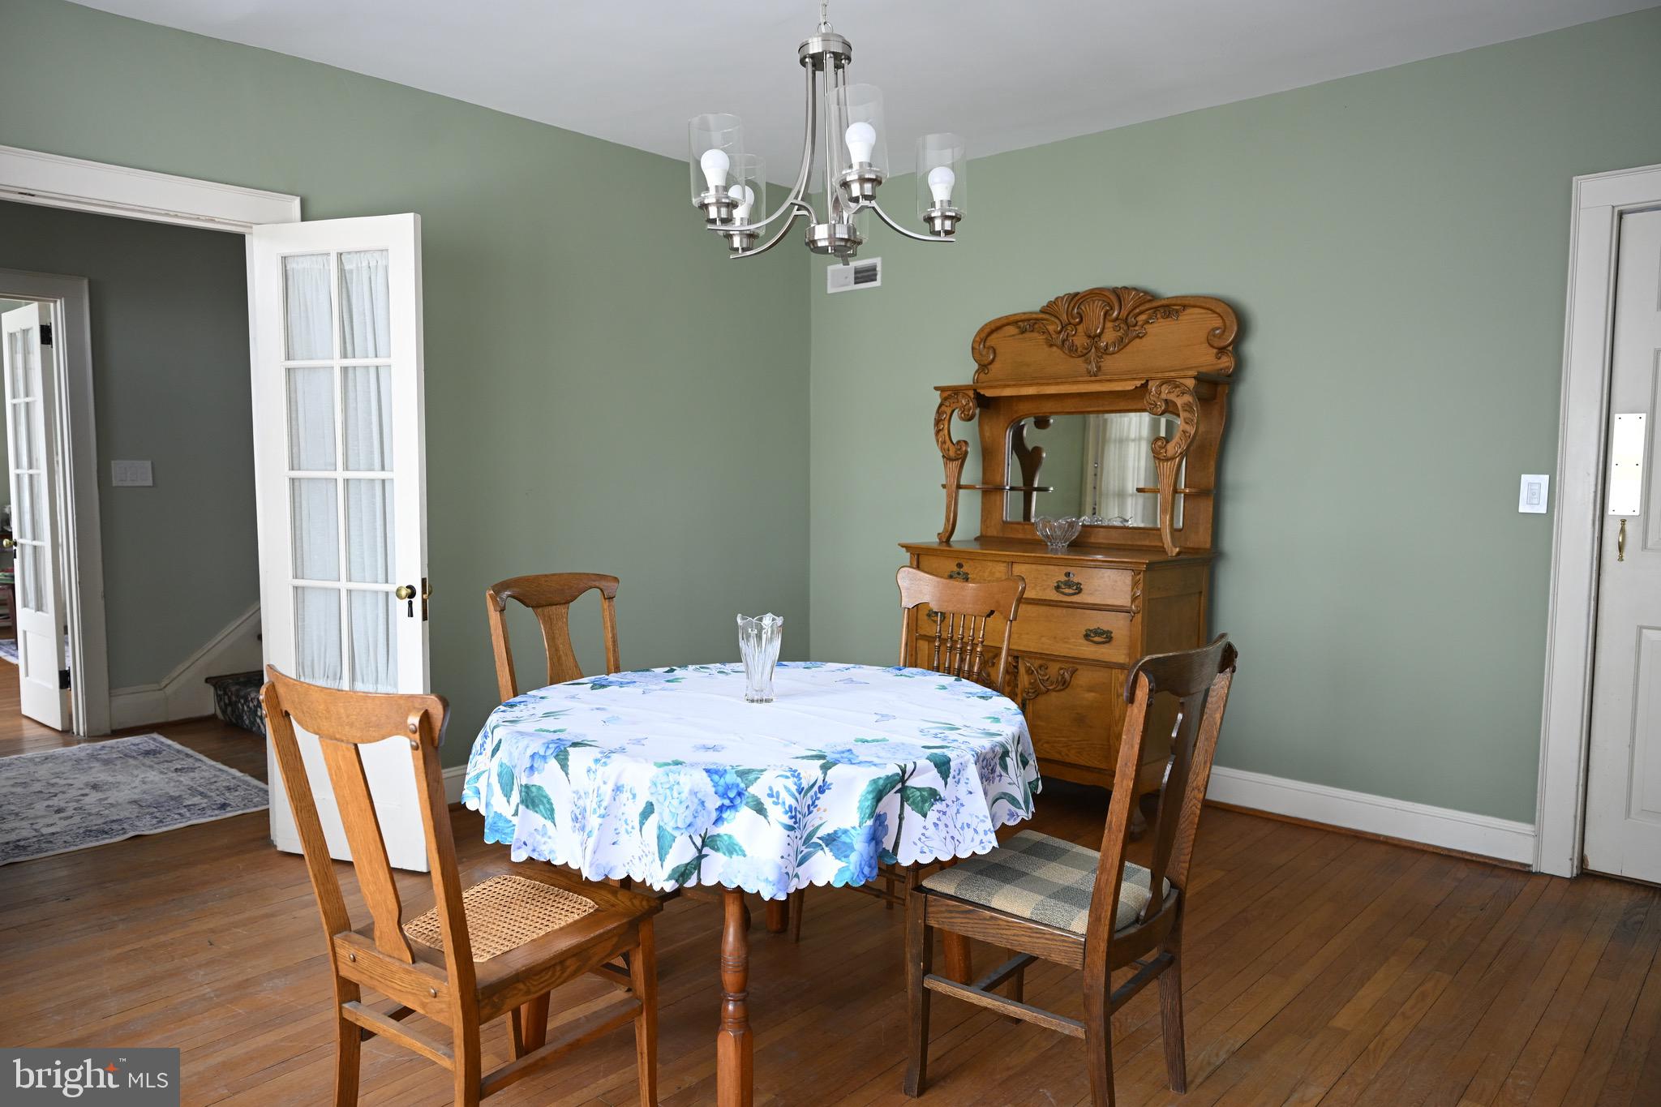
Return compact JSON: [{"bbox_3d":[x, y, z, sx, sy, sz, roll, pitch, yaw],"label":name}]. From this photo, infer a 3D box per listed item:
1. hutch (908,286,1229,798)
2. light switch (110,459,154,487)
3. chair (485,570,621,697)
[{"bbox_3d":[0.869,-0.042,4.255,0.480,1.966,1.190,-4,7,-44],"label":"hutch"},{"bbox_3d":[-3.351,-0.383,5.316,0.012,0.119,0.166,4,6,42],"label":"light switch"},{"bbox_3d":[-0.582,0.567,2.938,0.530,0.960,0.440,5,6,43],"label":"chair"}]

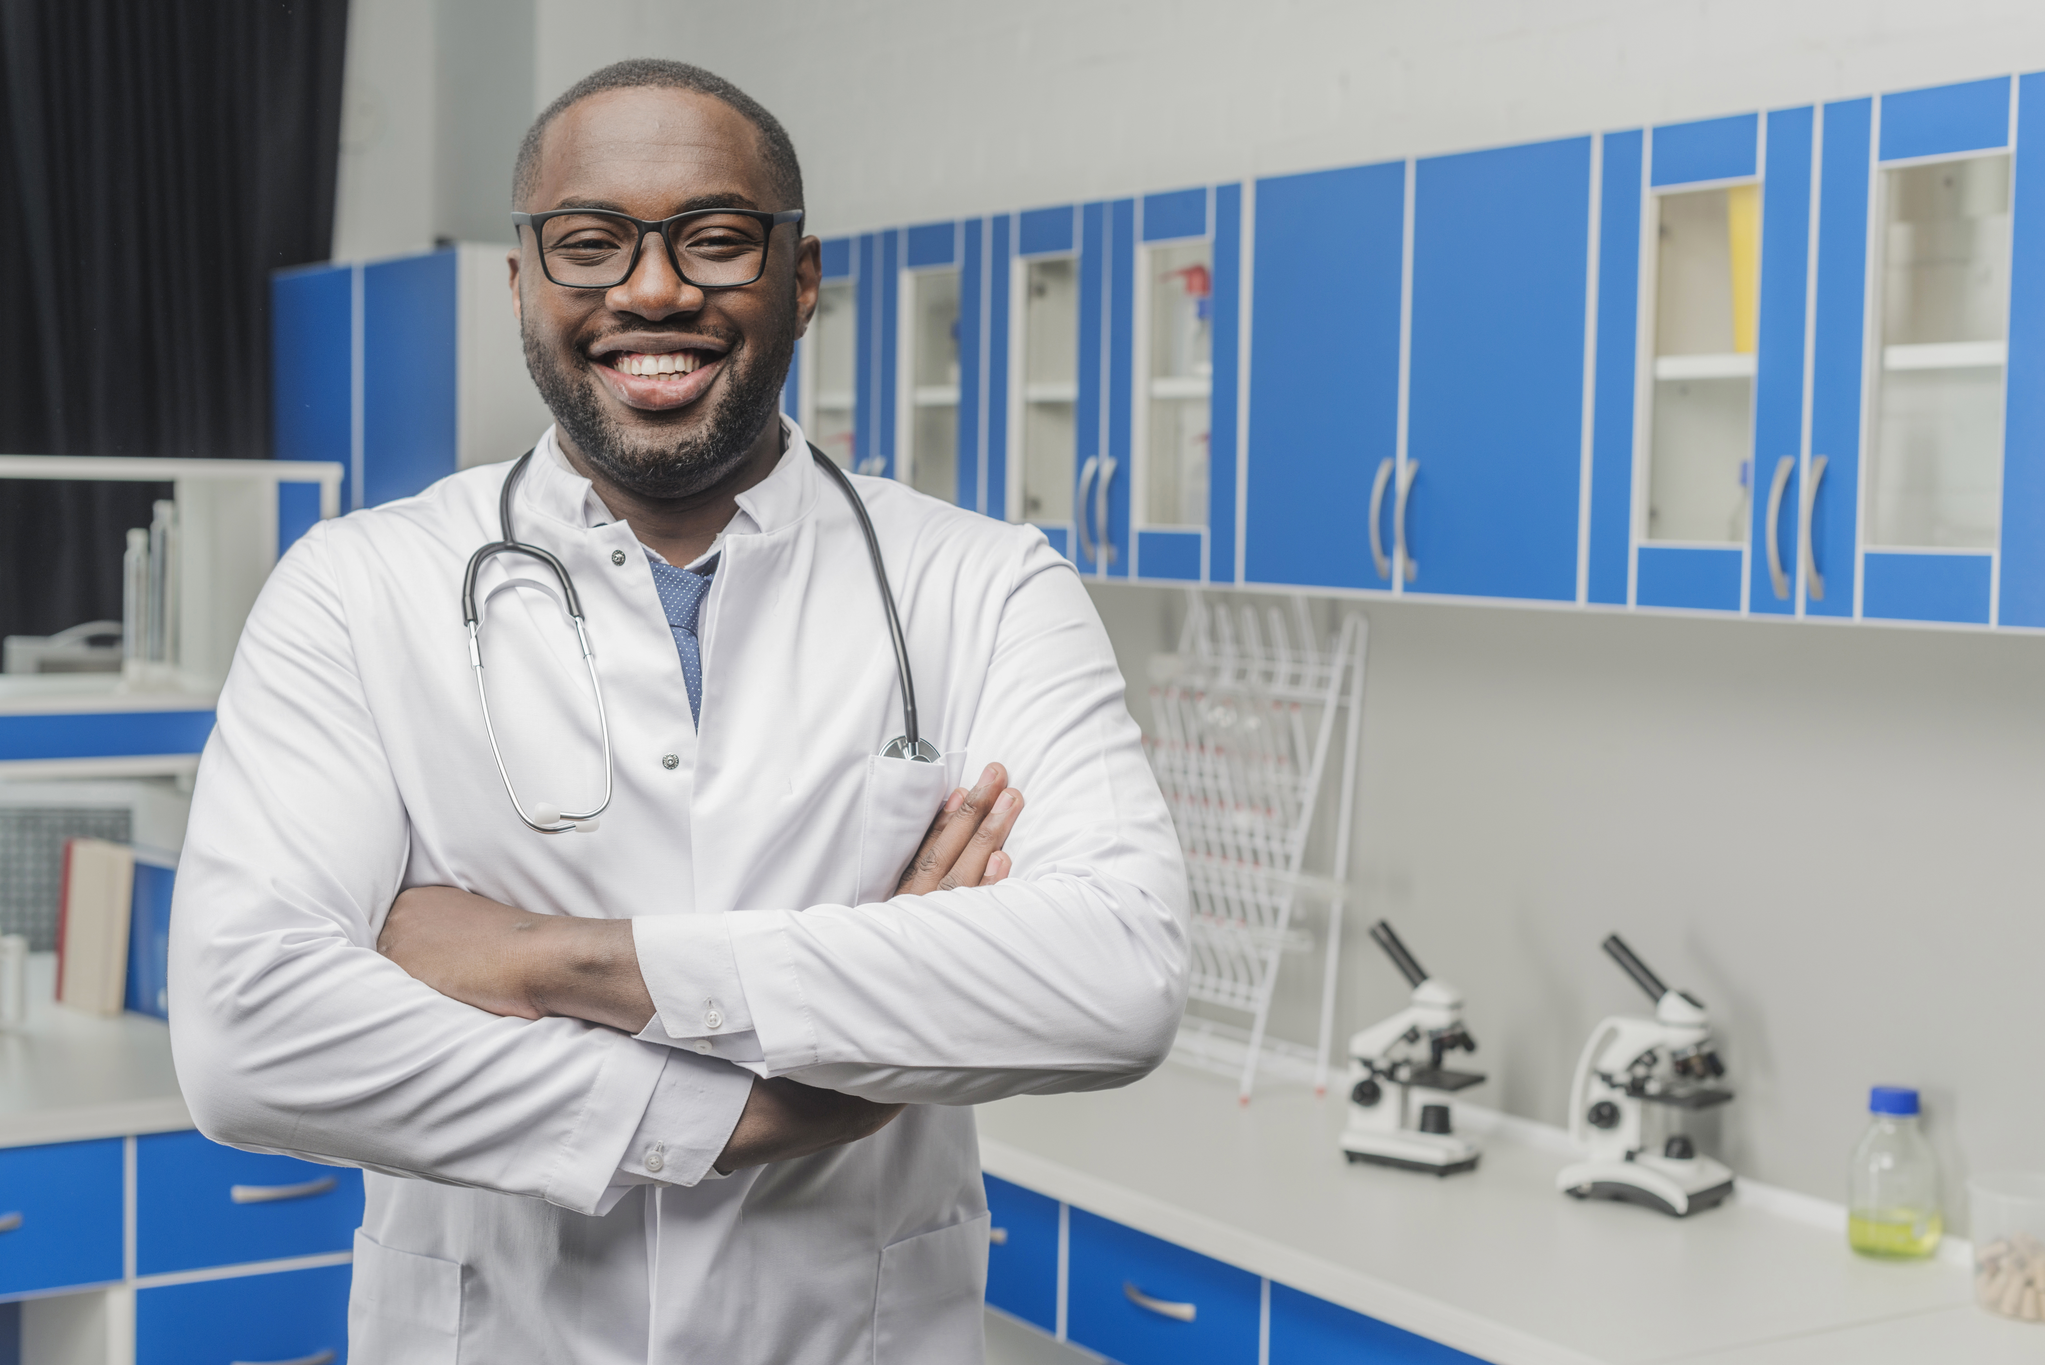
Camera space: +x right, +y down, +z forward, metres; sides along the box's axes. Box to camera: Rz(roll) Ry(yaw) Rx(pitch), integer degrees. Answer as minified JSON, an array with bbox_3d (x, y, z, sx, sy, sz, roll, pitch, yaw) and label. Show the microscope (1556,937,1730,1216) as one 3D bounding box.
[{"bbox_3d":[0.740,0.457,3.365,0.180,0.305,0.132,4,5,41],"label":"microscope"}]

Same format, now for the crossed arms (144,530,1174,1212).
[{"bbox_3d":[-0.183,0.088,1.550,0.545,0.350,0.320,1,4,-6],"label":"crossed arms"}]

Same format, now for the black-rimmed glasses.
[{"bbox_3d":[-0.203,-0.241,1.589,0.158,0.045,0.140,-1,8,-5],"label":"black-rimmed glasses"}]

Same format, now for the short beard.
[{"bbox_3d":[-0.201,-0.153,1.575,0.150,0.105,0.110,-1,8,-5],"label":"short beard"}]

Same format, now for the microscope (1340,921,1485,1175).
[{"bbox_3d":[0.484,0.446,3.514,0.155,0.298,0.112,4,5,36],"label":"microscope"}]

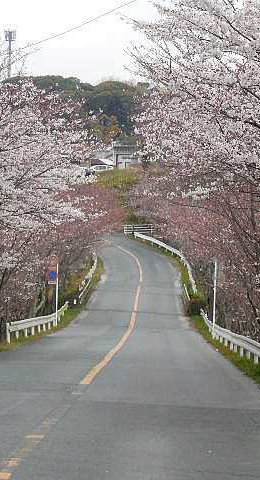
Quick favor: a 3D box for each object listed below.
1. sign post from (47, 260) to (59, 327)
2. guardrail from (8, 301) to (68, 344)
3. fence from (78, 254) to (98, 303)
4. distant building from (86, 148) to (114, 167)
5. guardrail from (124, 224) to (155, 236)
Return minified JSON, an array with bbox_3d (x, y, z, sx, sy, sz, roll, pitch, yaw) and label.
[{"bbox_3d":[-4.040,2.860,86.000,0.630,3.420,0.120,2,0,-2],"label":"sign post"},{"bbox_3d":[-4.150,3.920,80.500,0.350,1.150,40.000,2,-1,1],"label":"guardrail"},{"bbox_3d":[-3.140,2.970,128.000,0.350,1.050,46.000,2,3,0],"label":"fence"},{"bbox_3d":[-5.700,-15.700,318.000,6.500,4.200,6.500,2,0,-1],"label":"distant building"},{"bbox_3d":[1.100,-1.080,188.000,3.600,1.250,0.200,2,0,2],"label":"guardrail"}]

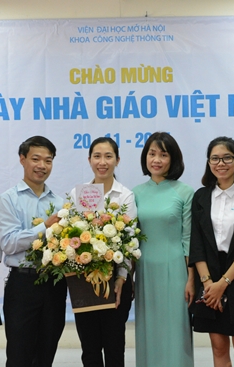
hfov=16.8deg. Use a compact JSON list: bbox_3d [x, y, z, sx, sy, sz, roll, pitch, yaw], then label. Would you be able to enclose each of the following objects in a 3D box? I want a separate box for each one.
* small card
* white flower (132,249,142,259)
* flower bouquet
[{"bbox_3d":[-0.131,0.076,3.870,0.138,0.142,0.010,-3,-3,0],"label":"small card"},{"bbox_3d":[0.098,0.340,3.830,0.045,0.050,0.045,-2,3,-37],"label":"white flower"},{"bbox_3d":[-0.151,0.337,3.820,0.580,0.540,0.420,-5,1,0],"label":"flower bouquet"}]

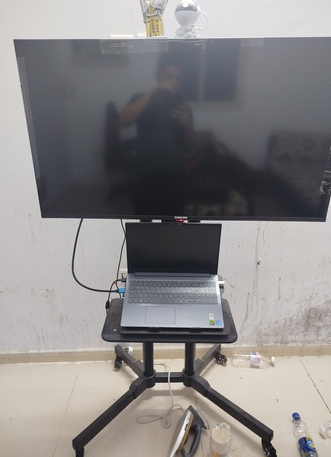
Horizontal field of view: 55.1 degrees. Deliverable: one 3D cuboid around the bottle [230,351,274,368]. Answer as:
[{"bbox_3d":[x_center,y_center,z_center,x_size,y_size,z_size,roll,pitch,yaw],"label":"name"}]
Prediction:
[{"bbox_3d":[0.467,0.697,1.671,0.235,0.077,0.077,1,21,4],"label":"bottle"}]

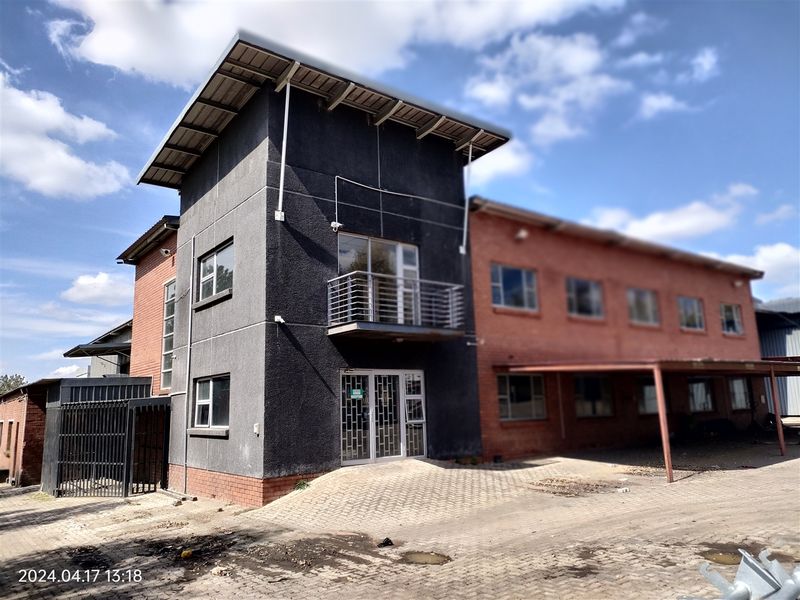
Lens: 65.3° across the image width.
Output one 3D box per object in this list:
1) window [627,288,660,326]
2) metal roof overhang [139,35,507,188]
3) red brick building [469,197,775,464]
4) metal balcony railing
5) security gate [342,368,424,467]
[{"bbox_3d":[8.066,0.248,20.637,1.770,1.190,0.120,6,-13,-36],"label":"window"},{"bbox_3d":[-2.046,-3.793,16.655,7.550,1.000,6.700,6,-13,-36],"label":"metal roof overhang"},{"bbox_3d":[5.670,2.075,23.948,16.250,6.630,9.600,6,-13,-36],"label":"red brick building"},{"bbox_3d":[-0.022,0.213,13.522,2.880,1.160,1.110,6,-13,-36],"label":"metal balcony railing"},{"bbox_3d":[-0.348,2.509,13.591,2.210,1.940,0.120,6,-13,-36],"label":"security gate"}]

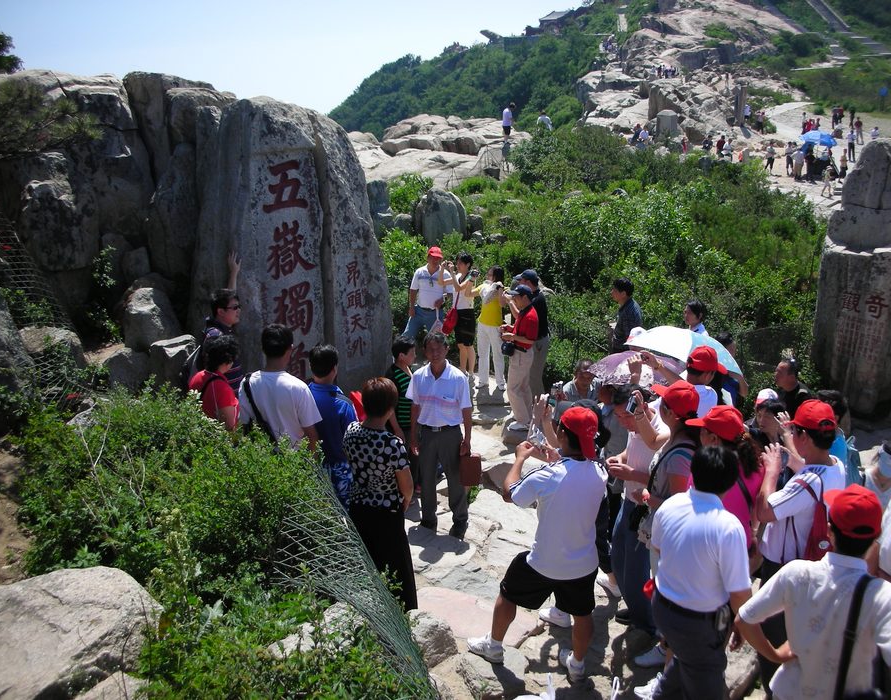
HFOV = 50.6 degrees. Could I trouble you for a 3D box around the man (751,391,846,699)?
[{"bbox_3d":[1.908,1.094,5.173,0.470,1.730,0.430,-13,19,-41],"label":"man"}]

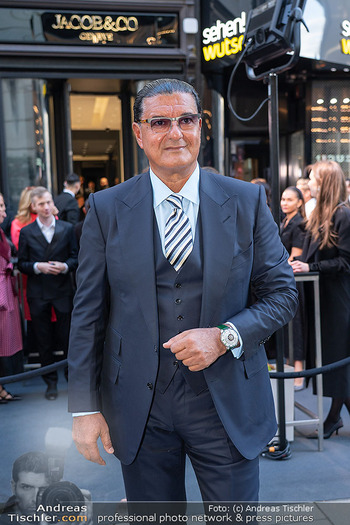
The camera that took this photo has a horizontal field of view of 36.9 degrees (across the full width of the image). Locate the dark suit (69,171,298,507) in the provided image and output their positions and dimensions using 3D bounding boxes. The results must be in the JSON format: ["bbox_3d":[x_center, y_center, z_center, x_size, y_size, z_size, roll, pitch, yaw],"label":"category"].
[{"bbox_3d":[0.035,0.460,1.480,0.630,1.450,0.390,-2,5,0],"label":"dark suit"}]

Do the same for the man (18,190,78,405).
[{"bbox_3d":[-1.050,0.260,4.380,0.530,1.770,0.360,-3,5,-14],"label":"man"}]

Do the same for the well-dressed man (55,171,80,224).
[{"bbox_3d":[-1.180,-0.060,5.750,0.520,1.780,0.360,1,5,27],"label":"well-dressed man"}]

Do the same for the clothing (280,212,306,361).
[{"bbox_3d":[0.965,0.200,4.360,0.420,1.250,0.300,3,6,43],"label":"clothing"}]

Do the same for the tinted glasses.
[{"bbox_3d":[-0.022,-0.377,1.415,0.147,0.046,0.145,-8,11,-18],"label":"tinted glasses"}]

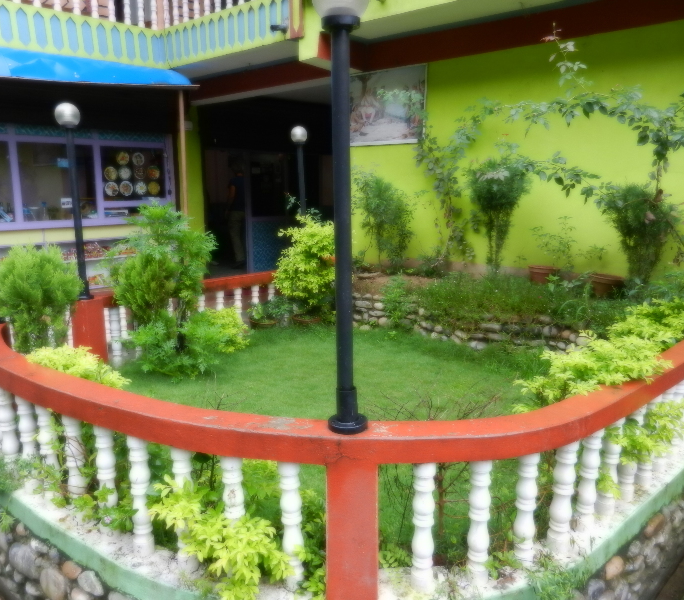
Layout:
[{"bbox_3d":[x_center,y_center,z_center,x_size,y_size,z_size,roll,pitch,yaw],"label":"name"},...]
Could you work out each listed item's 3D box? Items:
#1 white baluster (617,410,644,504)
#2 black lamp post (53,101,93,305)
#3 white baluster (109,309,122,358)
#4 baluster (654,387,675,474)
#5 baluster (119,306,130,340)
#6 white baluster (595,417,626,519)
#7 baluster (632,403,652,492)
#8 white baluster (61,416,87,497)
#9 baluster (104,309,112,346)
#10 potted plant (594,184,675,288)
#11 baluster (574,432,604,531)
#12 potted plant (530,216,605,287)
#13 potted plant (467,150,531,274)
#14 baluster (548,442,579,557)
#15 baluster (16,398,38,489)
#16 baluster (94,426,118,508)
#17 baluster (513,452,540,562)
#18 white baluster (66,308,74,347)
[{"bbox_3d":[1.270,0.687,2.530,0.072,0.449,0.072,5,13,28],"label":"white baluster"},{"bbox_3d":[-2.092,-0.758,4.556,0.200,1.520,0.200,-6,12,-24],"label":"black lamp post"},{"bbox_3d":[-1.720,0.257,4.387,0.077,0.445,0.077,-5,11,-22],"label":"white baluster"},{"bbox_3d":[1.460,0.557,2.625,0.077,0.445,0.077,6,12,30],"label":"baluster"},{"bbox_3d":[-2.193,0.174,5.807,0.077,0.445,0.077,-4,11,-21],"label":"baluster"},{"bbox_3d":[1.100,0.657,2.375,0.082,0.473,0.082,0,10,0],"label":"white baluster"},{"bbox_3d":[1.369,0.615,2.585,0.082,0.473,0.082,0,10,0],"label":"baluster"},{"bbox_3d":[-1.039,0.656,2.270,0.072,0.449,0.072,-6,13,-26],"label":"white baluster"},{"bbox_3d":[-2.313,0.198,5.682,0.077,0.445,0.077,-5,11,-22],"label":"baluster"},{"bbox_3d":[2.946,-0.647,5.800,0.662,1.026,0.662,5,13,26],"label":"potted plant"},{"bbox_3d":[0.964,0.707,2.250,0.072,0.447,0.072,5,13,24],"label":"baluster"},{"bbox_3d":[2.198,-0.482,5.631,0.693,0.662,0.462,5,12,26],"label":"potted plant"},{"bbox_3d":[1.761,-0.973,6.500,0.695,1.361,0.695,2,12,15],"label":"potted plant"},{"bbox_3d":[0.789,0.710,2.070,0.072,0.448,0.072,4,12,22],"label":"baluster"},{"bbox_3d":[-1.366,0.597,2.523,0.077,0.445,0.077,-6,12,-29],"label":"baluster"},{"bbox_3d":[-0.888,0.656,2.186,0.077,0.445,0.077,-5,11,-23],"label":"baluster"},{"bbox_3d":[0.631,0.684,1.969,0.077,0.445,0.077,3,11,19],"label":"baluster"},{"bbox_3d":[-2.059,0.315,4.401,0.082,0.484,0.082,0,10,0],"label":"white baluster"}]

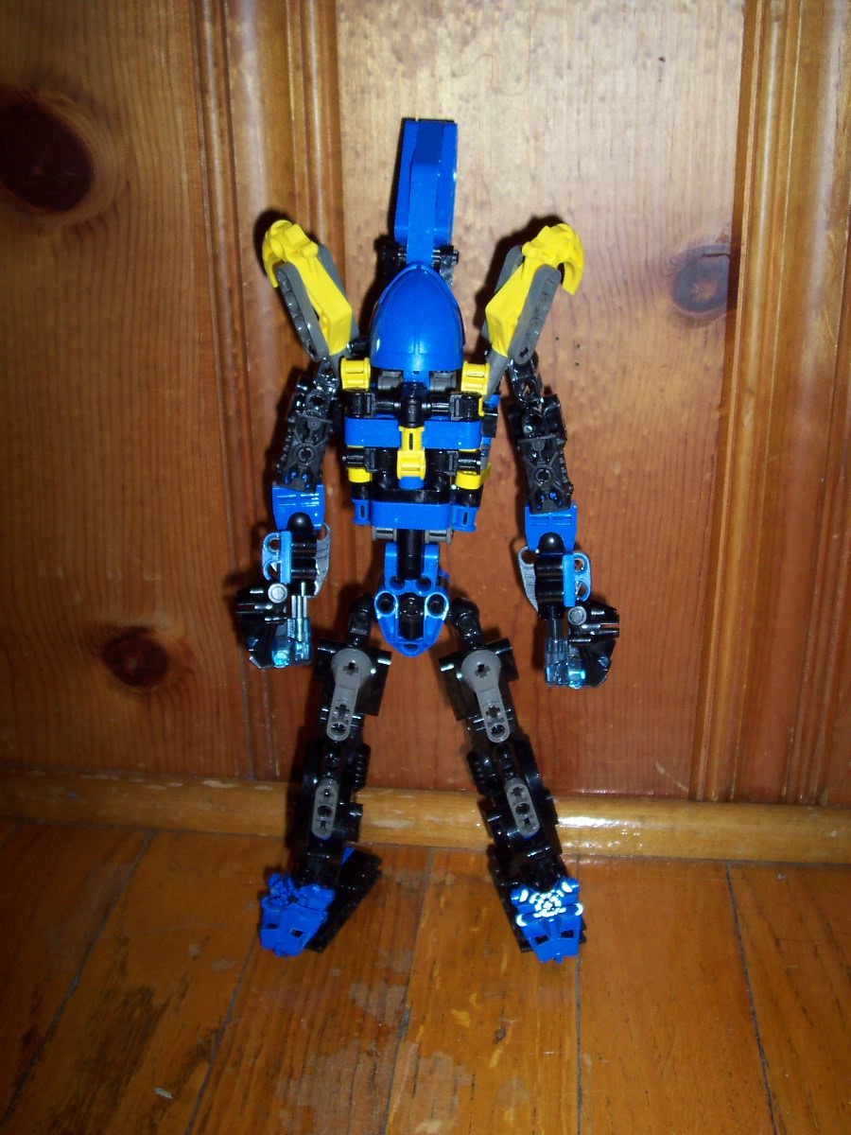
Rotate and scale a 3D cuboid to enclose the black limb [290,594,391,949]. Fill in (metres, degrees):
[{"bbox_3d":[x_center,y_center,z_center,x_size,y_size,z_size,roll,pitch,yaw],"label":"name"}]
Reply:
[{"bbox_3d":[-0.031,0.068,0.433,0.033,0.119,0.055,14,23,11],"label":"black limb"}]

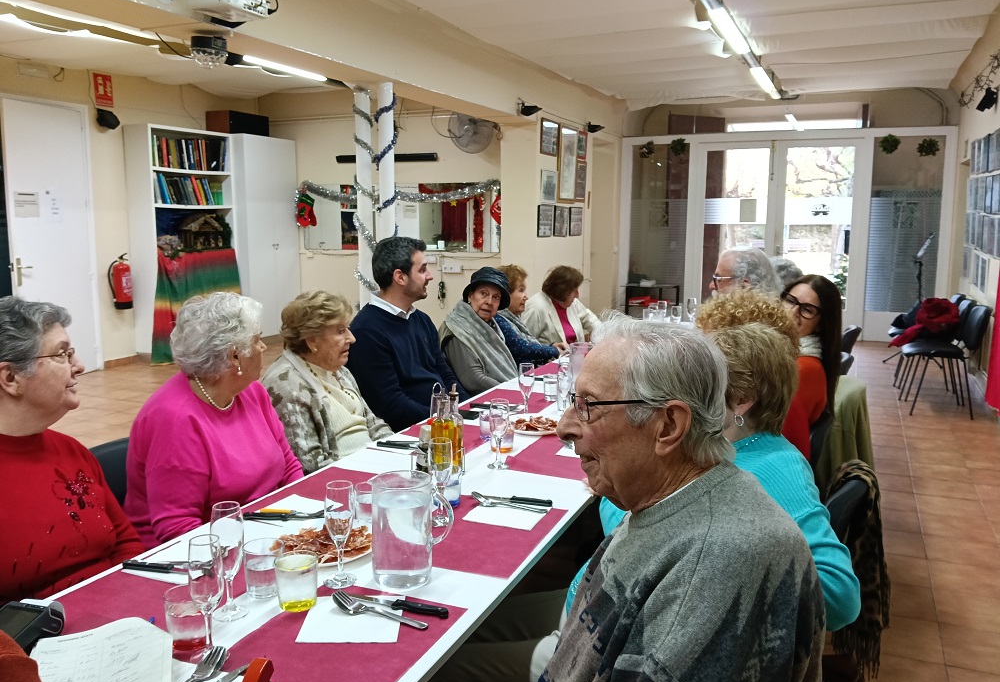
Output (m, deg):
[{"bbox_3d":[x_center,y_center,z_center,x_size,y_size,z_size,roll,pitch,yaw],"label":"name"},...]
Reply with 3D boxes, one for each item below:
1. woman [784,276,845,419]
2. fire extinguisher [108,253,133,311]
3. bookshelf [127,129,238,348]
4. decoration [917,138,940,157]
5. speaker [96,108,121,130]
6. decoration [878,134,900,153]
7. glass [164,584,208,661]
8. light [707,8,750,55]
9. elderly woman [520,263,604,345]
[{"bbox_3d":[0.988,0.380,2.998,0.680,1.260,0.480,2,9,14],"label":"woman"},{"bbox_3d":[-3.724,-0.585,7.648,0.170,0.540,0.180,4,10,24],"label":"fire extinguisher"},{"bbox_3d":[-3.338,-1.037,8.333,0.300,2.360,1.060,4,10,24],"label":"bookshelf"},{"bbox_3d":[4.819,-2.176,8.780,0.270,0.230,0.160,4,10,24],"label":"decoration"},{"bbox_3d":[-3.709,-2.093,7.392,0.160,0.145,0.145,25,18,19],"label":"speaker"},{"bbox_3d":[4.559,-2.308,9.138,0.260,0.250,0.220,3,9,17],"label":"decoration"},{"bbox_3d":[-0.501,0.449,1.249,0.073,0.087,0.073,0,9,0],"label":"glass"},{"bbox_3d":[1.757,-2.310,5.901,0.110,0.080,1.480,4,9,24],"label":"light"},{"bbox_3d":[0.419,0.174,4.425,0.700,1.180,0.520,4,9,24],"label":"elderly woman"}]

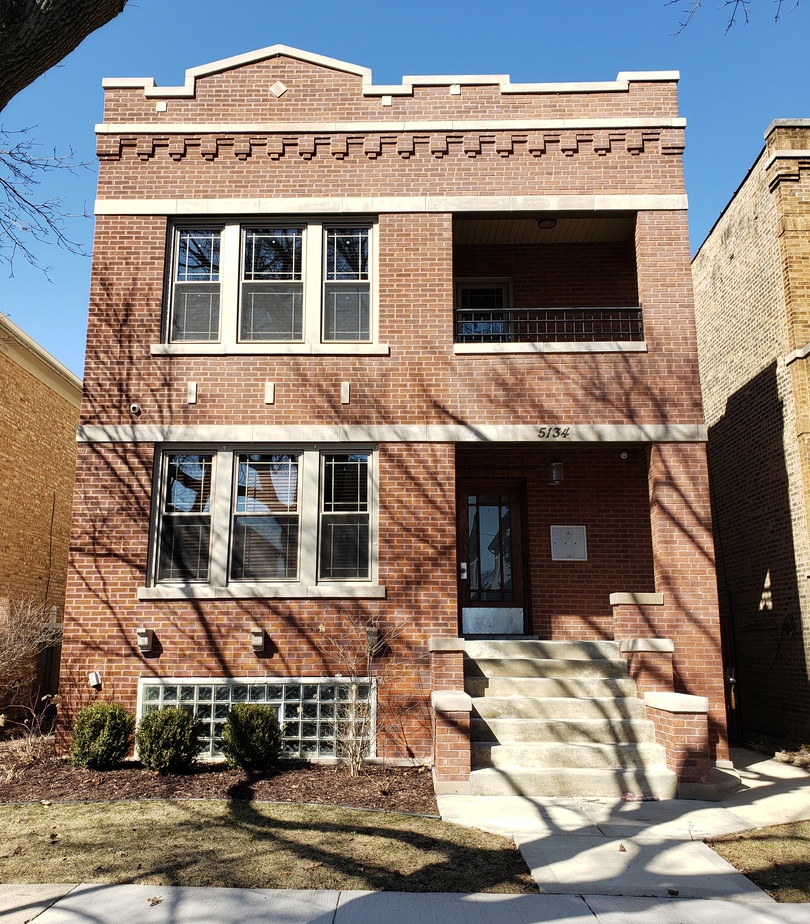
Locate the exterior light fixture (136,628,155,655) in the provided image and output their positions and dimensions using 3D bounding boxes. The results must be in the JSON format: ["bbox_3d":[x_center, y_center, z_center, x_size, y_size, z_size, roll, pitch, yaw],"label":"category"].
[{"bbox_3d":[-2.990,2.051,9.345,0.135,0.270,0.190,0,-10,1],"label":"exterior light fixture"}]

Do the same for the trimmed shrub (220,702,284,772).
[{"bbox_3d":[-1.640,2.949,8.696,0.656,0.672,0.660,0,-11,1],"label":"trimmed shrub"}]

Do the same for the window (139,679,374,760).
[{"bbox_3d":[-1.690,2.917,9.263,2.710,0.890,0.110,0,-11,1],"label":"window"}]

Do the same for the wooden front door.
[{"bbox_3d":[1.168,1.281,11.044,0.989,2.089,0.120,0,-10,1],"label":"wooden front door"}]

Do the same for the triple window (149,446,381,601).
[{"bbox_3d":[-1.677,0.664,9.729,2.740,1.740,0.180,0,-11,1],"label":"triple window"}]

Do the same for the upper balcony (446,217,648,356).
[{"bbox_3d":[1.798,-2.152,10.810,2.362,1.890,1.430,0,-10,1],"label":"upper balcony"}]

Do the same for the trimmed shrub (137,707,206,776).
[{"bbox_3d":[-2.477,2.931,8.567,0.710,0.690,0.710,0,-10,1],"label":"trimmed shrub"}]

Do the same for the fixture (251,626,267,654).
[{"bbox_3d":[-1.683,2.044,9.331,0.137,0.273,0.190,0,-10,1],"label":"fixture"}]

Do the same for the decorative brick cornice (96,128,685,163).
[{"bbox_3d":[-0.196,-4.088,10.457,7.538,0.421,0.130,0,-10,1],"label":"decorative brick cornice"}]

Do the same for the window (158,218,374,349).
[{"bbox_3d":[-1.676,-2.261,10.255,2.689,1.751,0.160,0,-10,1],"label":"window"}]

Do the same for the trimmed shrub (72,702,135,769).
[{"bbox_3d":[-3.265,2.953,8.773,0.685,0.678,0.660,0,-11,1],"label":"trimmed shrub"}]

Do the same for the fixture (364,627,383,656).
[{"bbox_3d":[-0.369,2.026,9.251,0.140,0.280,0.180,0,-11,1],"label":"fixture"}]

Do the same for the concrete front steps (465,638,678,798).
[{"bbox_3d":[1.541,2.574,8.411,1.860,1.290,2.040,0,-11,1],"label":"concrete front steps"}]

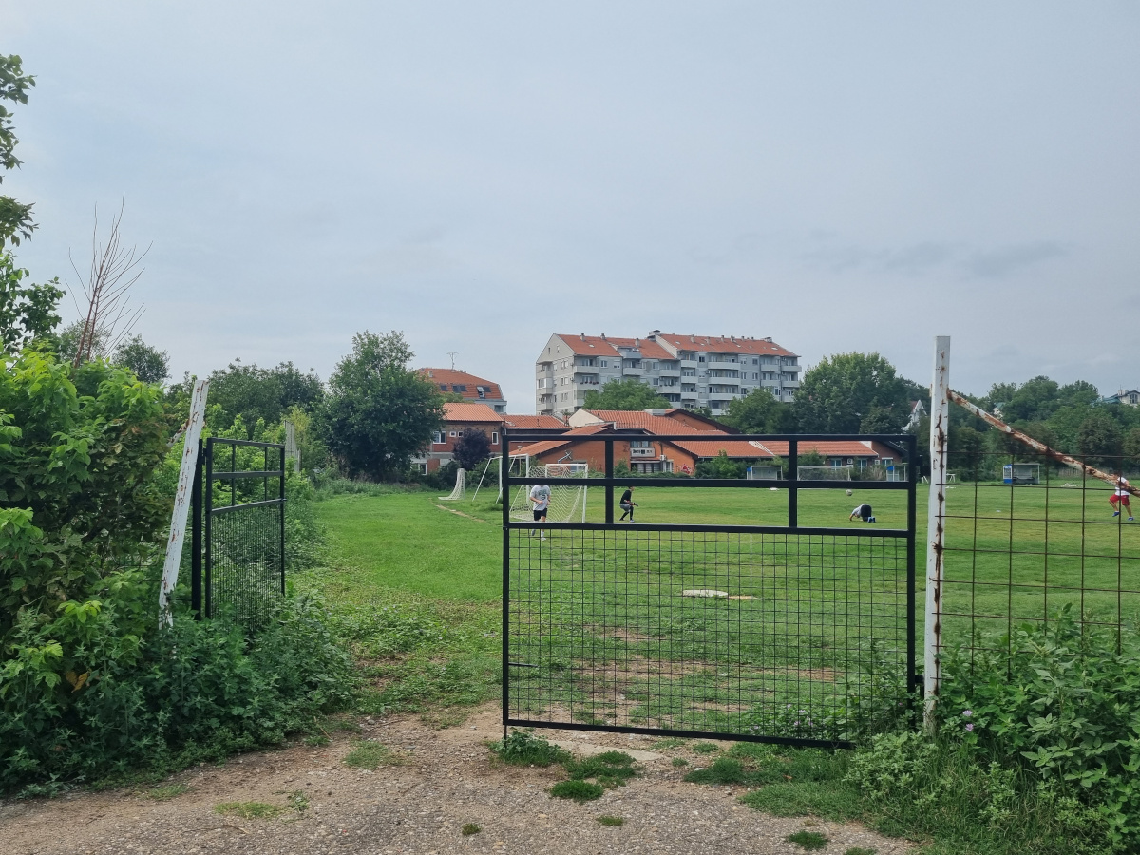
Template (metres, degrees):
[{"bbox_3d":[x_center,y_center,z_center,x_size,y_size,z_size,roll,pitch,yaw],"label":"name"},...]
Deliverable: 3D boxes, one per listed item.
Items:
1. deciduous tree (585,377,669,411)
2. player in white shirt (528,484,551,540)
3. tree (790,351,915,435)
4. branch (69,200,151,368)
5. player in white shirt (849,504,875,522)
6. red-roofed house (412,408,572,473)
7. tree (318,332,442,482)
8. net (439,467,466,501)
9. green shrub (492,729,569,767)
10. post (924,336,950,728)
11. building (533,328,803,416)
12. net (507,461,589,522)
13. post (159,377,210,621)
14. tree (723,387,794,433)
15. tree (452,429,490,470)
[{"bbox_3d":[7.337,0.177,115.288,11.300,13.480,10.500,0,-2,0],"label":"deciduous tree"},{"bbox_3d":[-0.808,2.284,23.923,0.580,1.740,0.550,1,-3,-12],"label":"player in white shirt"},{"bbox_3d":[39.609,-1.721,120.378,16.000,17.710,14.500,0,-2,0],"label":"tree"},{"bbox_3d":[-4.301,-1.327,8.000,0.700,1.580,0.600,1,-3,-28],"label":"branch"},{"bbox_3d":[10.911,3.202,32.191,0.580,0.660,1.050,1,-3,-16],"label":"player in white shirt"},{"bbox_3d":[-9.000,1.734,85.166,15.000,7.800,10.000,1,-3,-17],"label":"red-roofed house"},{"bbox_3d":[-14.237,-1.231,64.255,9.300,11.940,9.000,0,-2,0],"label":"tree"},{"bbox_3d":[-7.850,3.654,56.194,1.500,2.050,5.000,1,-3,-12],"label":"net"},{"bbox_3d":[-0.206,1.658,4.482,0.410,0.140,0.280,0,-3,0],"label":"green shrub"},{"bbox_3d":[2.260,0.673,5.285,0.085,2.460,0.085,2,-2,11],"label":"post"},{"bbox_3d":[18.848,-4.385,164.884,48.000,26.800,18.000,1,-3,-24],"label":"building"},{"bbox_3d":[-0.850,2.291,30.243,1.500,2.000,4.900,1,-3,-16],"label":"net"},{"bbox_3d":[-2.493,0.720,5.424,0.075,2.080,0.075,7,-3,18],"label":"post"},{"bbox_3d":[25.638,0.681,117.270,10.000,12.640,9.500,0,-2,0],"label":"tree"},{"bbox_3d":[-8.851,2.756,76.953,3.300,5.430,3.300,0,-3,0],"label":"tree"}]

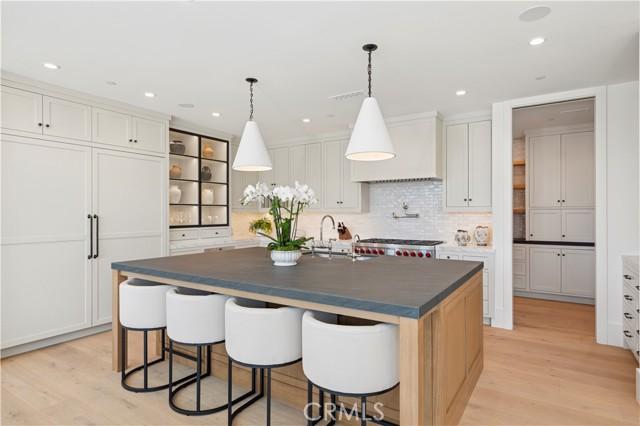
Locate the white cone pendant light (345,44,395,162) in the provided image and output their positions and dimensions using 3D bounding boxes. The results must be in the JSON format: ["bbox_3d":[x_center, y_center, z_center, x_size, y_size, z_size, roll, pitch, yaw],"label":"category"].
[{"bbox_3d":[0.410,-0.902,2.883,0.405,0.885,0.405,0,0,0],"label":"white cone pendant light"}]

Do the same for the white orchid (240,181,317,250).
[{"bbox_3d":[-0.338,0.015,3.000,0.620,0.590,0.420,0,0,0],"label":"white orchid"}]

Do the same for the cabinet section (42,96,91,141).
[{"bbox_3d":[-2.836,-0.982,3.871,0.420,0.409,0.452,0,0,33],"label":"cabinet section"}]

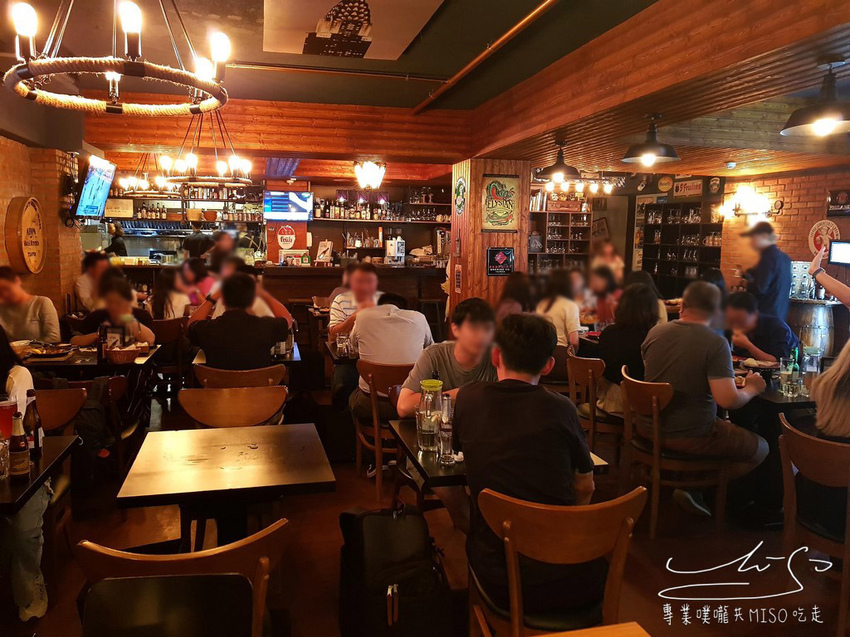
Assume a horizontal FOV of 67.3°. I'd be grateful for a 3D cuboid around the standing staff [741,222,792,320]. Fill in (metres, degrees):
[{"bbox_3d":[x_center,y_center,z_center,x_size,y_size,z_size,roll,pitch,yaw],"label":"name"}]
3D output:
[{"bbox_3d":[2.894,0.049,5.401,0.410,1.720,0.490,5,8,31],"label":"standing staff"}]

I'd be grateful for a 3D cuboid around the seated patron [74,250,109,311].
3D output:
[{"bbox_3d":[-2.982,0.046,6.000,0.800,1.300,0.500,6,8,35],"label":"seated patron"}]

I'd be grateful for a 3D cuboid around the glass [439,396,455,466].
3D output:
[{"bbox_3d":[0.081,0.381,2.205,0.058,0.226,0.058,-1,7,-15],"label":"glass"}]

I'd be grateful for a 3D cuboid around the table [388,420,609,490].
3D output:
[{"bbox_3d":[0.242,0.855,2.565,0.660,0.750,0.670,-1,7,-14],"label":"table"}]

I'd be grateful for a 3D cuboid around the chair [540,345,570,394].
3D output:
[{"bbox_3d":[0.993,0.509,5.191,0.500,0.810,0.500,-1,7,-15],"label":"chair"}]

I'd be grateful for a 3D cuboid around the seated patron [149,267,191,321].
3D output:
[{"bbox_3d":[-2.363,0.121,5.856,0.440,1.210,0.780,0,7,-8],"label":"seated patron"}]

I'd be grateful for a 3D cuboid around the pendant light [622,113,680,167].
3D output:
[{"bbox_3d":[1.515,-1.200,4.295,0.385,0.335,0.385,-1,7,-15],"label":"pendant light"}]

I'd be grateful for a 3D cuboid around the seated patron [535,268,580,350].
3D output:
[{"bbox_3d":[1.112,0.254,5.232,0.680,1.310,0.450,-3,8,-31],"label":"seated patron"}]

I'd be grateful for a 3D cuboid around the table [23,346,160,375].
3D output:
[{"bbox_3d":[-2.337,0.622,4.093,1.150,0.750,0.690,-1,7,-15],"label":"table"}]

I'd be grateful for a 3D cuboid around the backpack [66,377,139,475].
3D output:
[{"bbox_3d":[-1.561,0.578,2.963,0.320,0.520,0.210,-1,7,-15],"label":"backpack"}]

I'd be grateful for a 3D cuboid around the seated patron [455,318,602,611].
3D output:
[{"bbox_3d":[0.228,0.586,2.119,0.480,1.230,0.760,0,7,-8],"label":"seated patron"}]

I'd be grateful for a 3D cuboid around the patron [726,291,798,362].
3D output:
[{"bbox_3d":[2.236,0.408,4.333,0.750,1.200,0.520,-2,7,-23],"label":"patron"}]

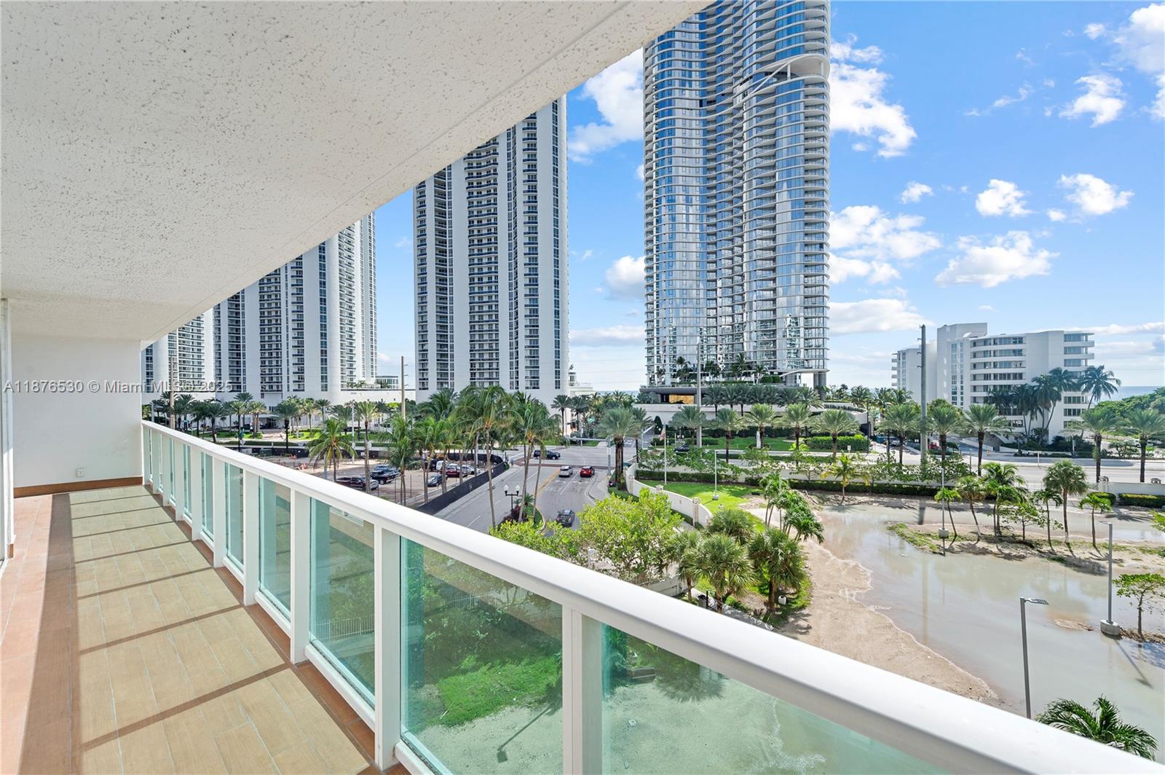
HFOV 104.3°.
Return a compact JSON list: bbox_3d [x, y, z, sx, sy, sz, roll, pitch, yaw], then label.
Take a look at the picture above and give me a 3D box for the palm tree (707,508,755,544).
[{"bbox_3d":[11.307,11.323,34.500,3.500,4.335,3.500,-1,-1,18],"label":"palm tree"}]

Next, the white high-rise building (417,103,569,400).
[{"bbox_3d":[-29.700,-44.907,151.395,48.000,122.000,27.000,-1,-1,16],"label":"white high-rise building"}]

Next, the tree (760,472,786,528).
[{"bbox_3d":[16.639,10.711,39.500,2.200,6.411,2.200,0,0,23],"label":"tree"}]

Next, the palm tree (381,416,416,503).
[{"bbox_3d":[-23.082,9.432,56.895,4.600,11.550,4.600,-1,-1,0],"label":"palm tree"}]

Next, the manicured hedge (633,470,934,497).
[{"bbox_3d":[27.090,13.259,63.969,39.000,1.500,1.800,0,0,18],"label":"manicured hedge"}]

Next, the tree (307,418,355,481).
[{"bbox_3d":[-34.729,9.851,62.655,5.600,11.020,5.600,-1,-1,0],"label":"tree"}]

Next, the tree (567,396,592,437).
[{"bbox_3d":[-0.730,8.150,121.000,6.000,11.921,5.800,0,0,0],"label":"tree"}]

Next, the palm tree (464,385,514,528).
[{"bbox_3d":[-9.789,7.402,47.500,5.800,15.190,5.800,-1,0,0],"label":"palm tree"}]

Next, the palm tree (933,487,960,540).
[{"bbox_3d":[35.639,12.148,44.195,2.300,4.850,2.300,-1,-1,0],"label":"palm tree"}]

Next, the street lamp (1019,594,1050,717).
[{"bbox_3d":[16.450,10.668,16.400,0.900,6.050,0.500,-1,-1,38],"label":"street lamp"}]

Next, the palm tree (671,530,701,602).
[{"bbox_3d":[6.851,11.573,29.000,2.300,4.720,2.200,0,0,13],"label":"palm tree"}]

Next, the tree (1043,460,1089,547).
[{"bbox_3d":[44.456,10.560,41.600,3.100,7.650,3.100,-1,0,0],"label":"tree"}]

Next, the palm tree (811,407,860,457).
[{"bbox_3d":[45.027,9.269,80.548,7.000,11.080,7.000,-1,-1,0],"label":"palm tree"}]

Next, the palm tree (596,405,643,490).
[{"bbox_3d":[5.374,8.725,66.000,6.600,12.410,6.600,-1,0,0],"label":"palm tree"}]

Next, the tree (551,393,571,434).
[{"bbox_3d":[-5.526,8.032,119.500,5.600,12.220,5.500,0,0,-3],"label":"tree"}]

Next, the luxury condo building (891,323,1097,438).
[{"bbox_3d":[112.800,-1.490,131.300,25.000,29.200,56.000,-1,0,14],"label":"luxury condo building"}]

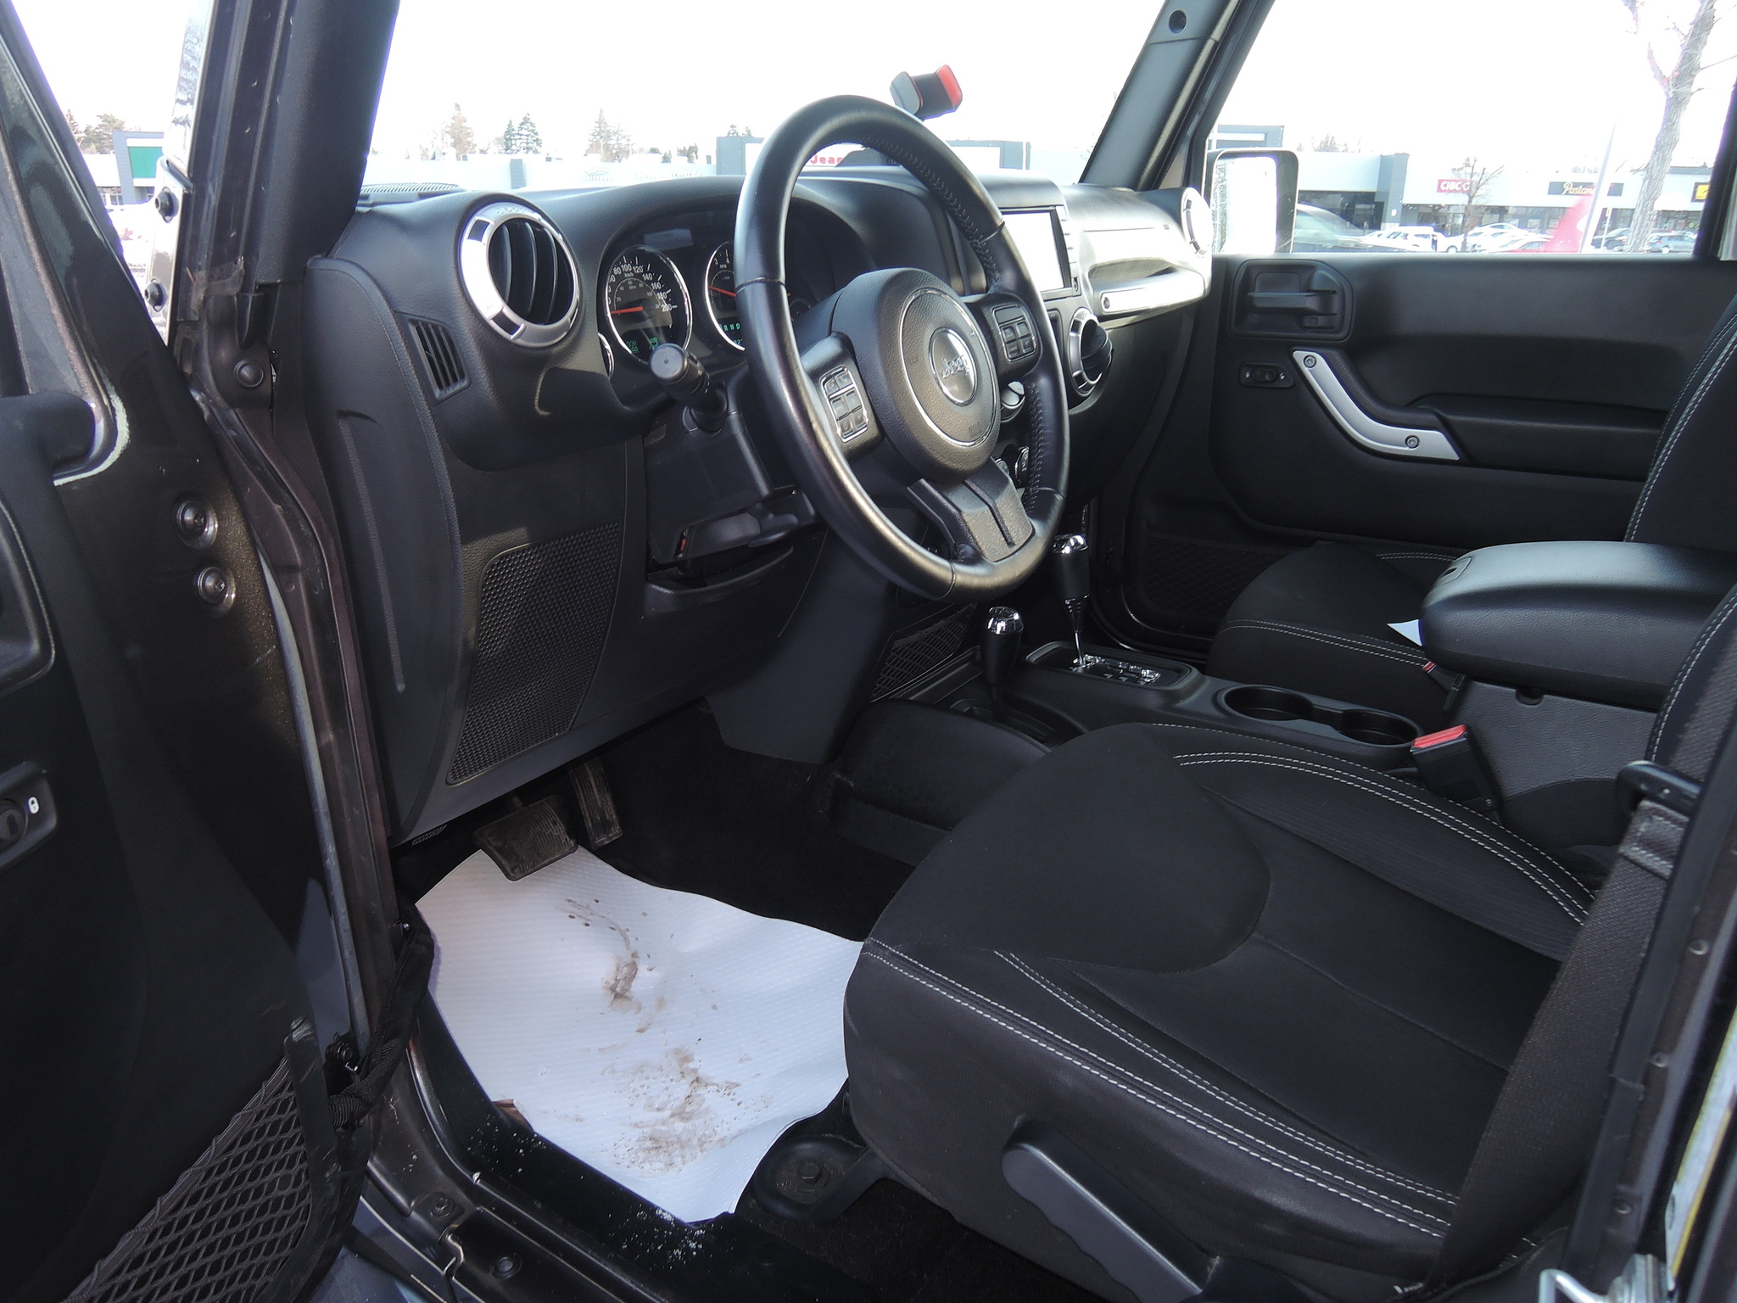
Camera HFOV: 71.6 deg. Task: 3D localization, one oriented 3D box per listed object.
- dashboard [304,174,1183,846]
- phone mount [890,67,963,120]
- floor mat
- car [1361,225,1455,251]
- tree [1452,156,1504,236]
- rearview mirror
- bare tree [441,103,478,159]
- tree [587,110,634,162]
[{"bbox_3d":[0.024,-0.276,1.374,0.370,0.510,1.370,13,24,33],"label":"dashboard"},{"bbox_3d":[0.059,-0.574,1.240,0.080,0.055,0.045,-17,25,-38],"label":"phone mount"},{"bbox_3d":[-0.249,0.325,1.256,0.560,0.060,0.400,13,24,33],"label":"floor mat"},{"bbox_3d":[28.893,-22.082,65.000,4.600,1.650,1.850,8,21,23],"label":"car"},{"bbox_3d":[33.353,-24.504,66.000,2.800,5.300,2.800,-1,20,0],"label":"tree"},{"bbox_3d":[0.624,-0.720,1.945,0.170,0.190,0.085,-15,24,-34],"label":"rearview mirror"},{"bbox_3d":[-47.561,-55.763,140.000,4.300,15.000,4.300,-1,20,0],"label":"bare tree"},{"bbox_3d":[-30.051,-55.448,140.000,5.300,14.500,5.300,-1,20,0],"label":"tree"}]

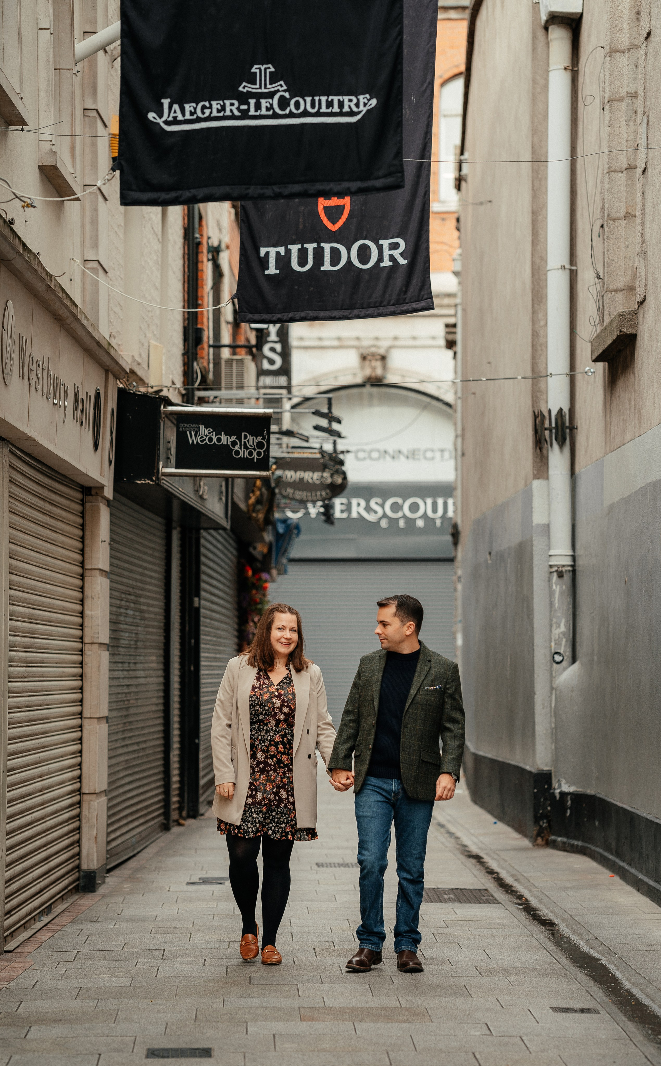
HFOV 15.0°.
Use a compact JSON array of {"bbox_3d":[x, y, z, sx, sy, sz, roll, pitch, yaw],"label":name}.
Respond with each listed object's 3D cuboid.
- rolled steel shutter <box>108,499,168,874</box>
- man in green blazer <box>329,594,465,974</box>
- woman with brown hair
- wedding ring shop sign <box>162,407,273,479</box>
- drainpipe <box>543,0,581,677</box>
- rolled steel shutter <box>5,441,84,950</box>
[{"bbox_3d":[-1.435,1.074,18.544,0.080,2.540,3.850,0,-3,3],"label":"rolled steel shutter"},{"bbox_3d":[0.307,1.143,11.605,0.610,1.720,0.430,0,-3,7],"label":"man in green blazer"},{"bbox_3d":[-0.267,1.171,11.824,0.590,1.680,0.430,0,-3,-2],"label":"woman with brown hair"},{"bbox_3d":[-0.737,-0.585,16.406,0.720,0.470,0.100,0,-3,-3],"label":"wedding ring shop sign"},{"bbox_3d":[1.712,-1.417,18.605,0.250,5.210,0.240,1,-3,-13],"label":"drainpipe"},{"bbox_3d":[-1.552,0.859,13.854,0.080,2.440,3.100,0,-3,1],"label":"rolled steel shutter"}]

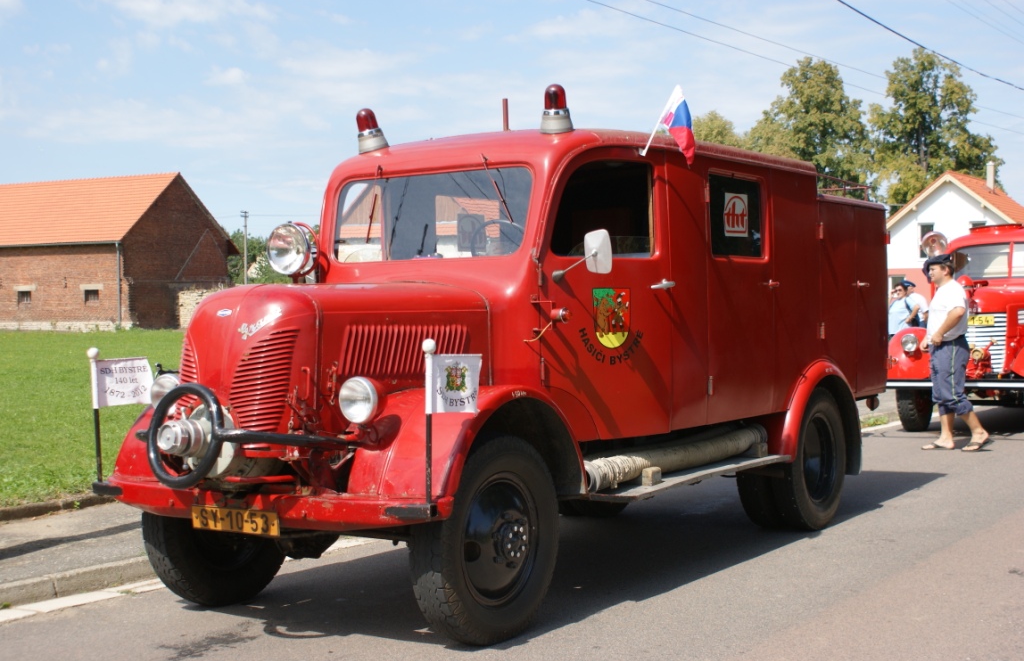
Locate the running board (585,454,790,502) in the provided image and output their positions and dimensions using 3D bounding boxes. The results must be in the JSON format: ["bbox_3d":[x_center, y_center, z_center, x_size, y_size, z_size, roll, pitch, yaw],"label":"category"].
[{"bbox_3d":[1.006,0.794,6.964,0.320,0.045,1.950,-1,0,34],"label":"running board"}]

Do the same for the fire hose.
[{"bbox_3d":[0.957,0.678,7.019,0.170,0.170,2.050,-1,0,34],"label":"fire hose"}]

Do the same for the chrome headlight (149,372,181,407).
[{"bbox_3d":[-1.537,0.287,5.823,0.190,0.190,0.140,-1,0,34],"label":"chrome headlight"}]

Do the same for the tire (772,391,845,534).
[{"bbox_3d":[1.869,0.809,8.040,0.215,0.870,0.870,-1,0,34],"label":"tire"}]

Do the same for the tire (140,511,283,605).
[{"bbox_3d":[-1.428,0.913,6.323,0.215,0.870,0.870,-1,0,34],"label":"tire"}]

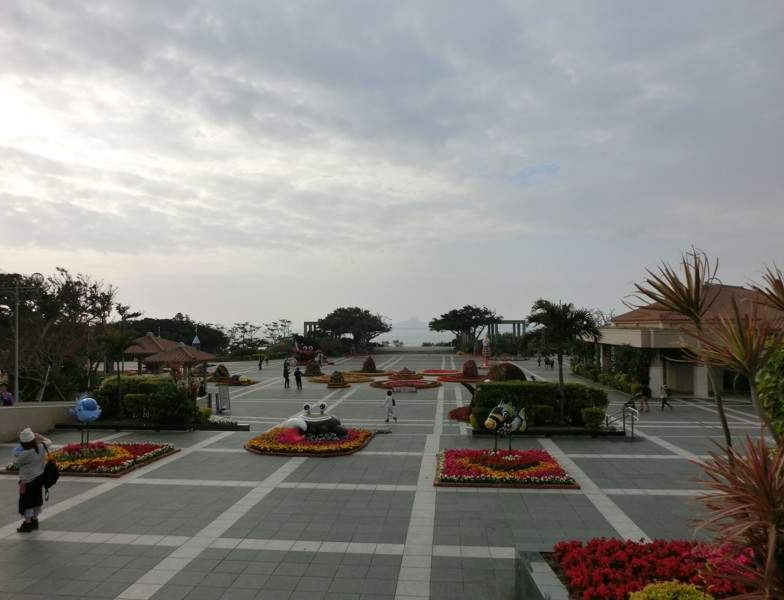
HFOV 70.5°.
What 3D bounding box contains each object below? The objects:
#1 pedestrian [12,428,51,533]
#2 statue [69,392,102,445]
[{"bbox_3d":[-5.750,2.860,8.830,0.540,1.610,0.480,2,-4,-38],"label":"pedestrian"},{"bbox_3d":[-7.600,2.970,13.750,0.880,1.370,0.620,-2,-4,37],"label":"statue"}]

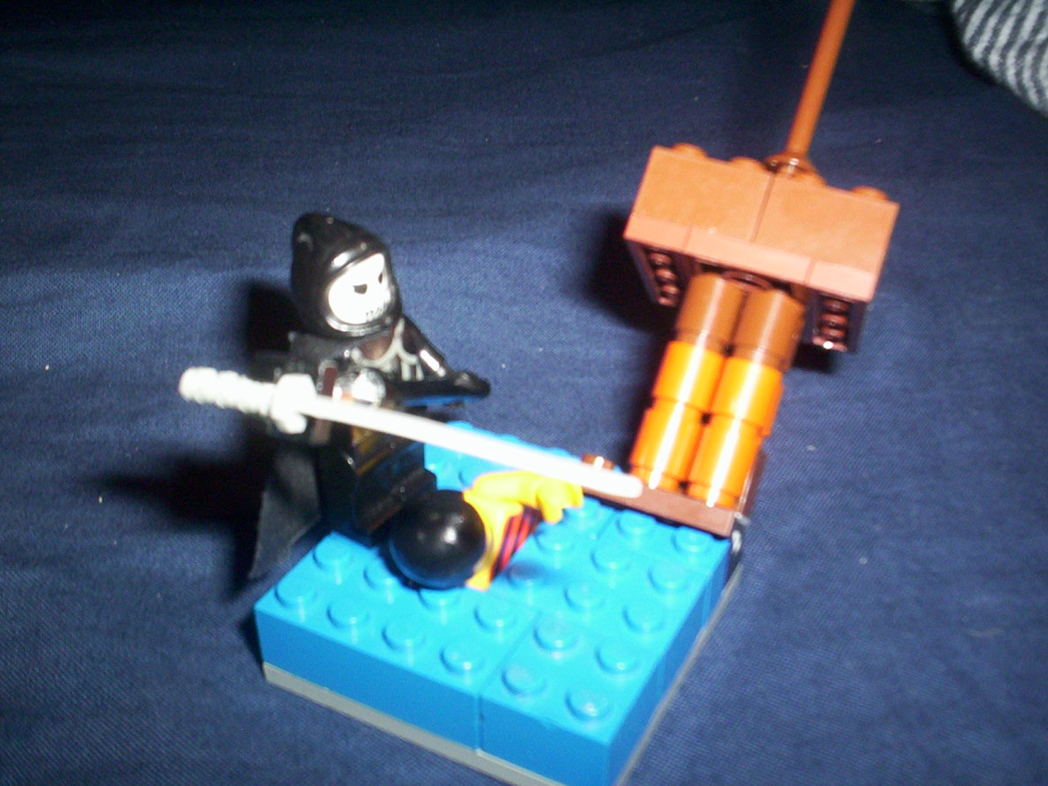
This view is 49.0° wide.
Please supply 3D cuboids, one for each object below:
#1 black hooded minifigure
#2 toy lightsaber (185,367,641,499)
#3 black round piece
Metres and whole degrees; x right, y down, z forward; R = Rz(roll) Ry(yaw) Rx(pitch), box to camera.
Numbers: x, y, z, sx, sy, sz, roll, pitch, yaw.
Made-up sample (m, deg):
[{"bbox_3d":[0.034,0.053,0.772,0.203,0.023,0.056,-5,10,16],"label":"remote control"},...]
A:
[{"bbox_3d":[-0.020,0.000,0.147,0.024,0.043,0.030,15,34,24],"label":"black hooded minifigure"},{"bbox_3d":[-0.014,0.005,0.132,0.055,0.007,0.006,12,33,8],"label":"toy lightsaber"},{"bbox_3d":[-0.011,0.018,0.142,0.012,0.012,0.011,0,-6,32],"label":"black round piece"}]

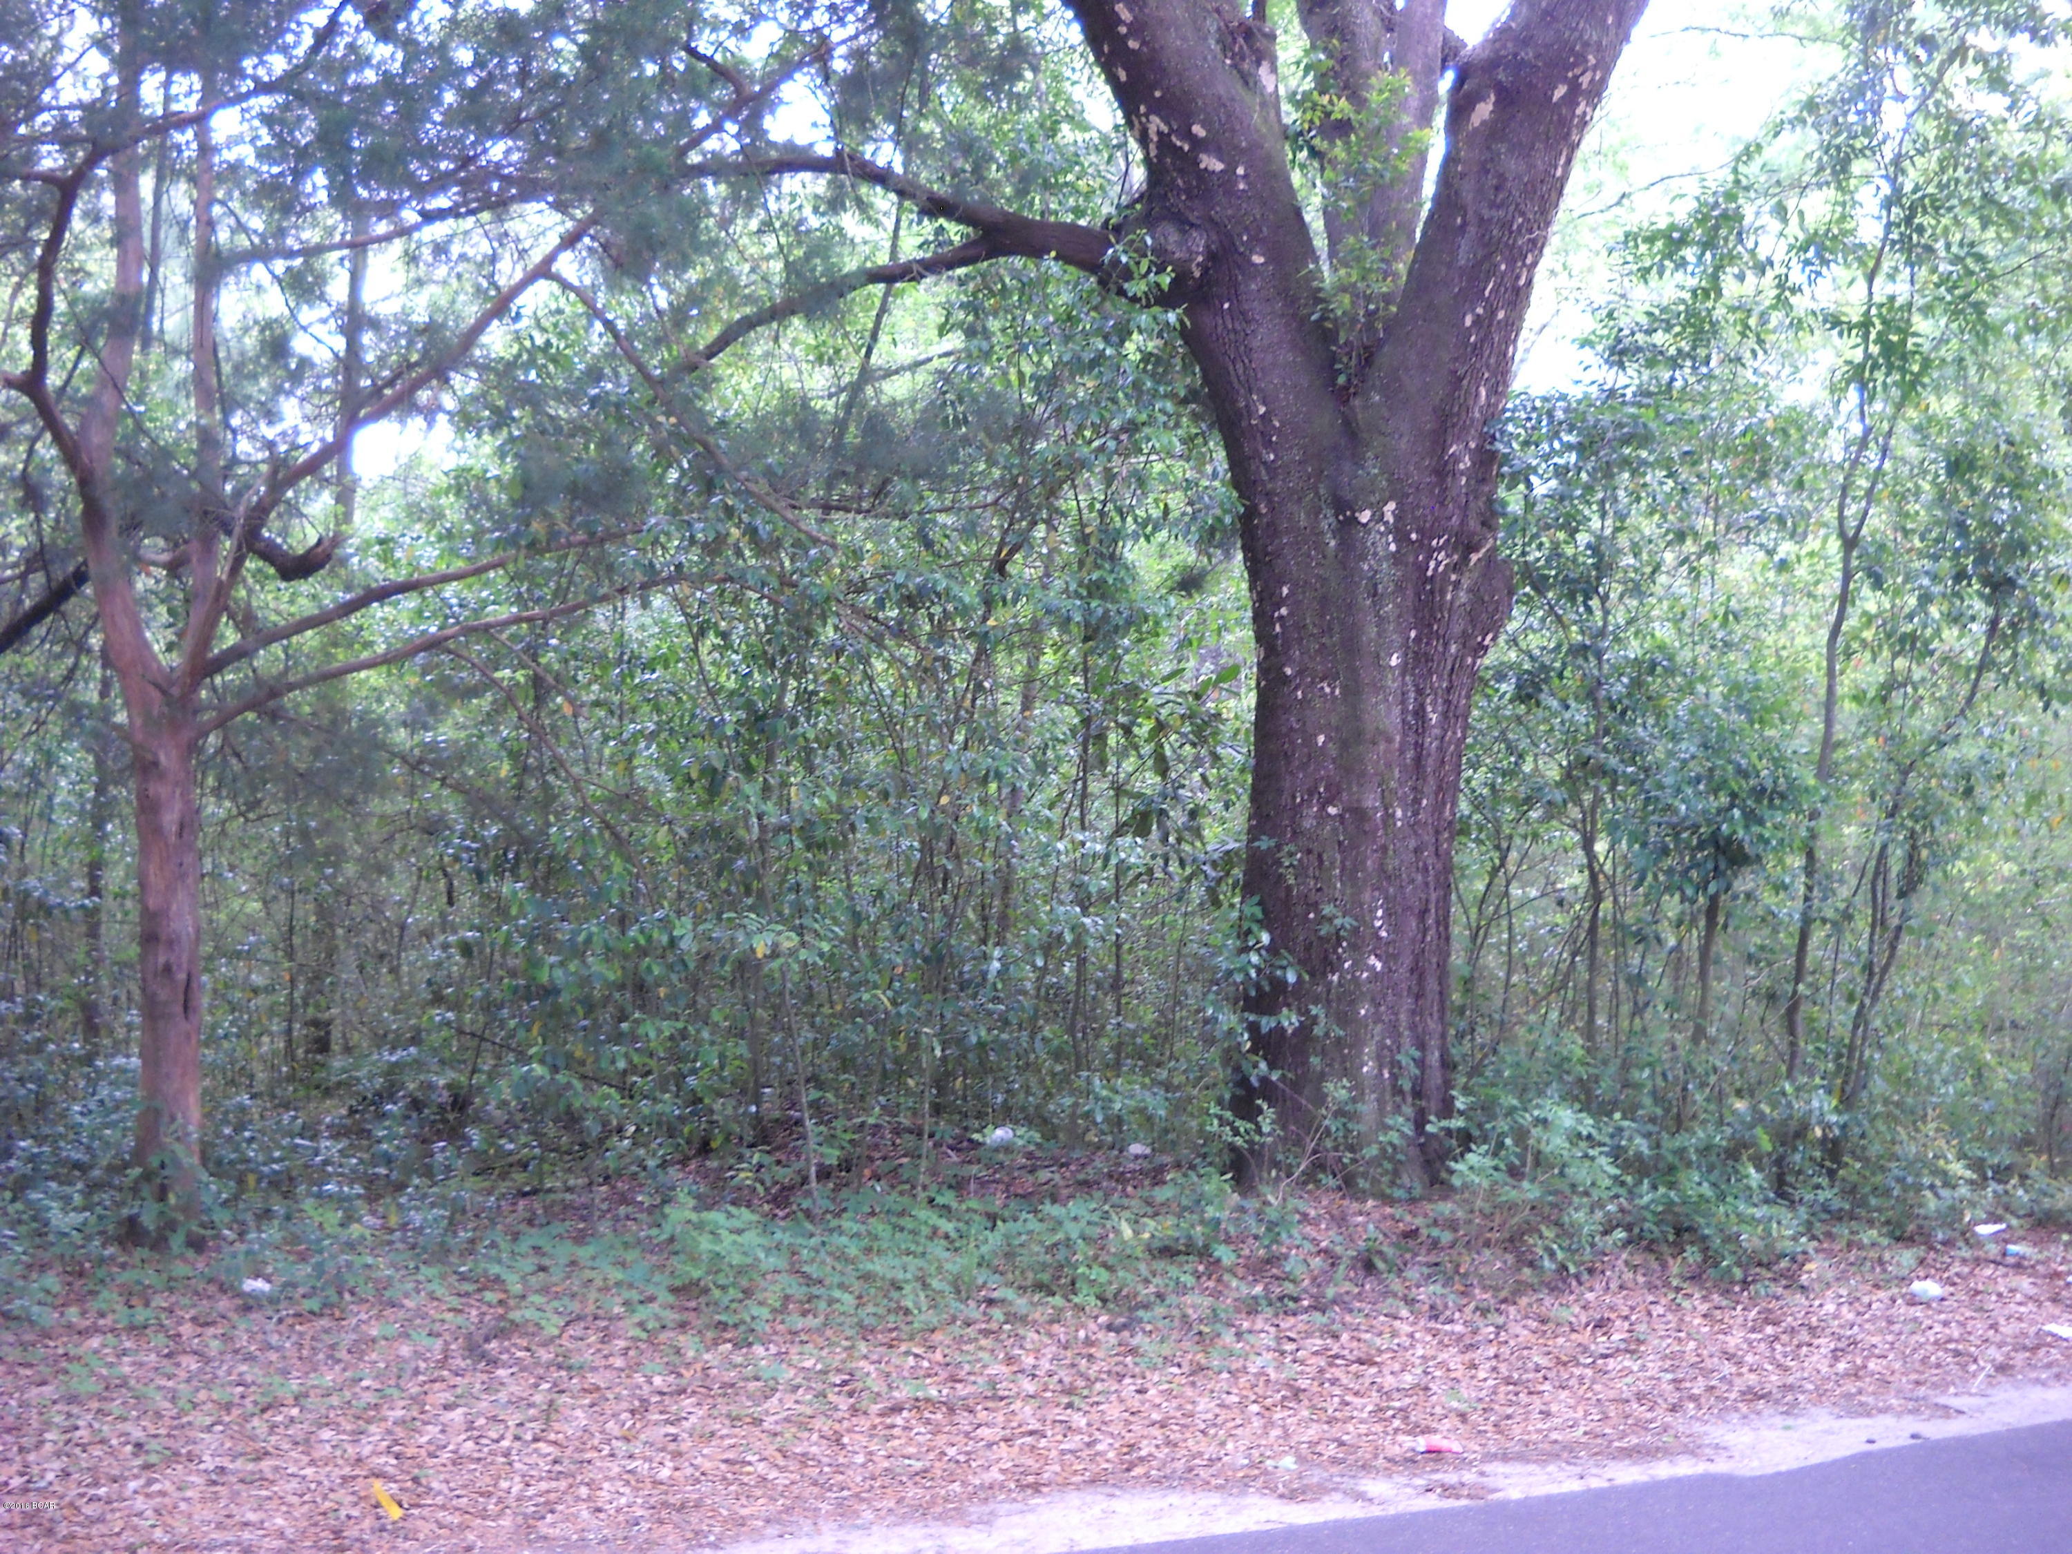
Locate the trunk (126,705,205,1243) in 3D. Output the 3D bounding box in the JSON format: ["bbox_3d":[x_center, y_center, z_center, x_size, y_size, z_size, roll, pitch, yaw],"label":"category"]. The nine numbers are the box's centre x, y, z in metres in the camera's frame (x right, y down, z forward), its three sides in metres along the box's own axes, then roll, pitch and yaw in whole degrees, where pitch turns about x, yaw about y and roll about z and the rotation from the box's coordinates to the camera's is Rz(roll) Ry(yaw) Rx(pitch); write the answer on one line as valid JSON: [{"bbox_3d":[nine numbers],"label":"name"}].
[{"bbox_3d":[-3.084,0.697,8.700,0.260,1.880,0.250,0,0,0],"label":"trunk"}]

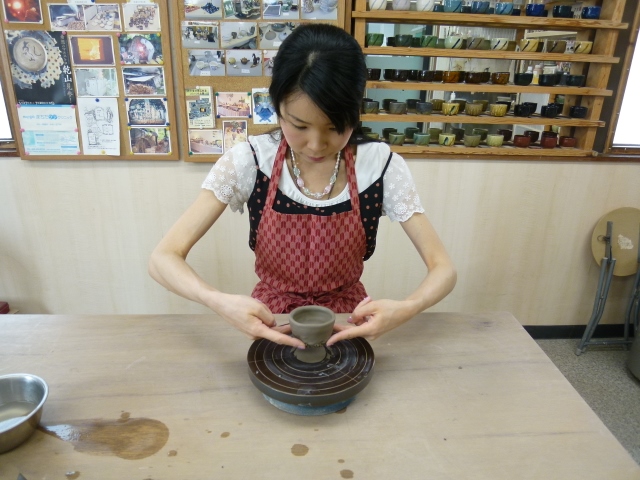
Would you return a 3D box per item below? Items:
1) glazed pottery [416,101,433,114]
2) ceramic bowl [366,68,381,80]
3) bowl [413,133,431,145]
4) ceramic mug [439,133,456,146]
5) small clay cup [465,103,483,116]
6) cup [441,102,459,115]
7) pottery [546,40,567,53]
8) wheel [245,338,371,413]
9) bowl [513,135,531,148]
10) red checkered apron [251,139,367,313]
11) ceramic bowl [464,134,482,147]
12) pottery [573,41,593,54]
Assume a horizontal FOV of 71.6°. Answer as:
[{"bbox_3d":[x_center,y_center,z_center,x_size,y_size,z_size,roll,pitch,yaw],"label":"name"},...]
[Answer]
[{"bbox_3d":[0.473,-0.596,2.009,0.072,0.050,0.072,1,19,0],"label":"glazed pottery"},{"bbox_3d":[0.212,-0.662,1.781,0.065,0.045,0.065,1,20,0],"label":"ceramic bowl"},{"bbox_3d":[0.431,-0.426,1.881,0.067,0.046,0.067,0,20,-4],"label":"bowl"},{"bbox_3d":[0.541,-0.427,1.889,0.066,0.049,0.066,0,20,-4],"label":"ceramic mug"},{"bbox_3d":[0.663,-0.557,1.901,0.074,0.051,0.074,2,17,-1],"label":"small clay cup"},{"bbox_3d":[0.594,-0.594,2.019,0.074,0.052,0.074,1,19,0],"label":"cup"},{"bbox_3d":[0.955,-0.778,1.795,0.067,0.045,0.067,1,20,0],"label":"pottery"},{"bbox_3d":[-0.016,0.231,0.784,0.220,0.055,0.220,2,17,-1],"label":"wheel"},{"bbox_3d":[0.954,-0.464,2.094,0.070,0.051,0.070,0,19,-5],"label":"bowl"},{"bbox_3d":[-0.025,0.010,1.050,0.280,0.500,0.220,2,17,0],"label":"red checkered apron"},{"bbox_3d":[0.669,-0.434,1.940,0.074,0.051,0.074,2,17,-1],"label":"ceramic bowl"},{"bbox_3d":[1.069,-0.778,1.803,0.063,0.046,0.063,0,20,-4],"label":"pottery"}]

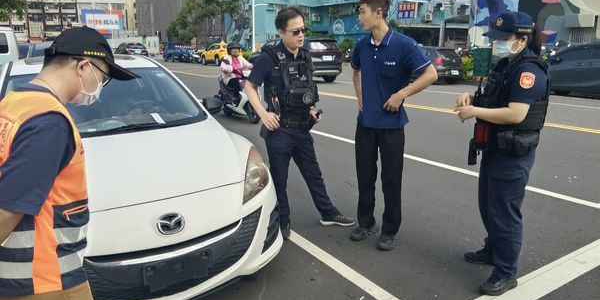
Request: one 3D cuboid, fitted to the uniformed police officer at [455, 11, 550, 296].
[{"bbox_3d":[1.230,0.025,2.718,0.570,1.640,0.480,-1,13,0],"label":"uniformed police officer"}]

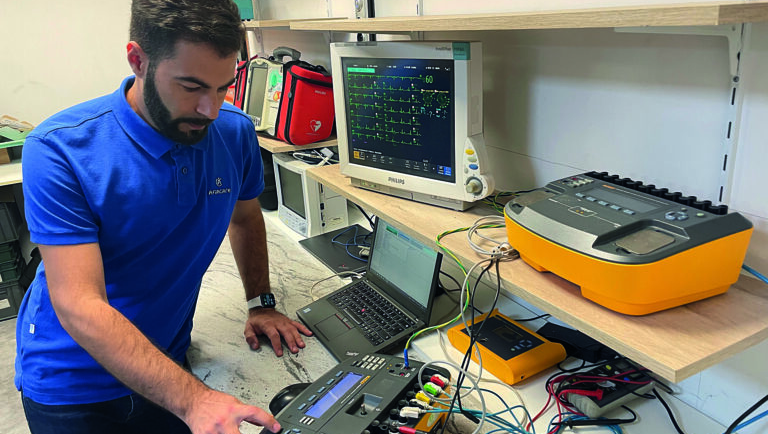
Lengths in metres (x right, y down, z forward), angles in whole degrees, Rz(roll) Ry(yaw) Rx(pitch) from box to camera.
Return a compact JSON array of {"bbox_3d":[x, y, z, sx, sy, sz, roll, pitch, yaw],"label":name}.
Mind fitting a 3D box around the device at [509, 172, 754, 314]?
[{"bbox_3d":[0.355,0.023,0.924,0.233,0.126,0.315,-13,21,-25],"label":"device"}]

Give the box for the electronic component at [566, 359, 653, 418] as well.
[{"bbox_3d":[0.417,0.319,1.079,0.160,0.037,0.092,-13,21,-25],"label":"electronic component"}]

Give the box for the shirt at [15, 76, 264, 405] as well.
[{"bbox_3d":[-0.460,0.036,1.080,0.330,0.630,0.470,27,32,25],"label":"shirt"}]

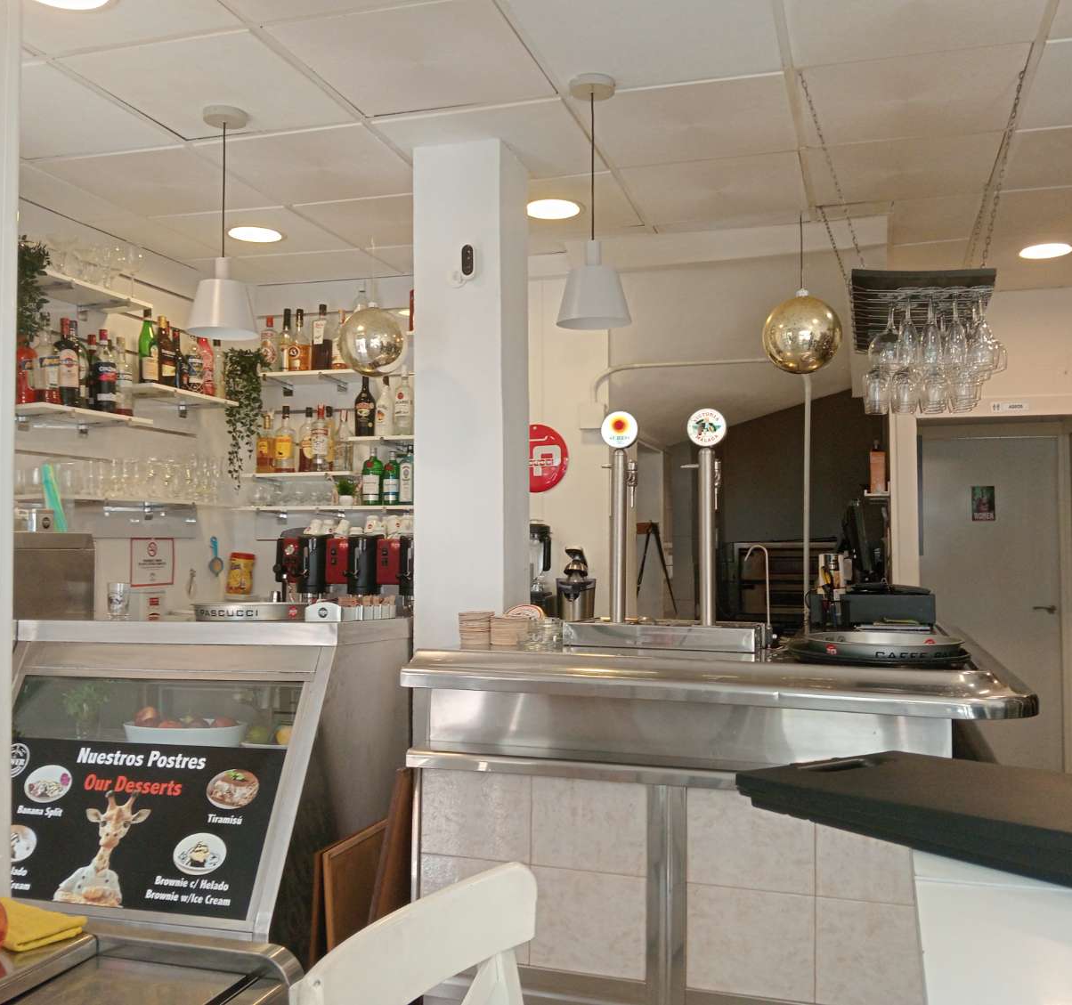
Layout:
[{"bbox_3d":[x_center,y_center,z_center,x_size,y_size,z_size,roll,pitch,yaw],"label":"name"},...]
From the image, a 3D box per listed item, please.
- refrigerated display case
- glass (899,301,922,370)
[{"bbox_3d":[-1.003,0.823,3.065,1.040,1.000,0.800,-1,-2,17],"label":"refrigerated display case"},{"bbox_3d":[0.989,-0.451,2.851,0.065,0.204,0.065,-1,-2,17],"label":"glass"}]

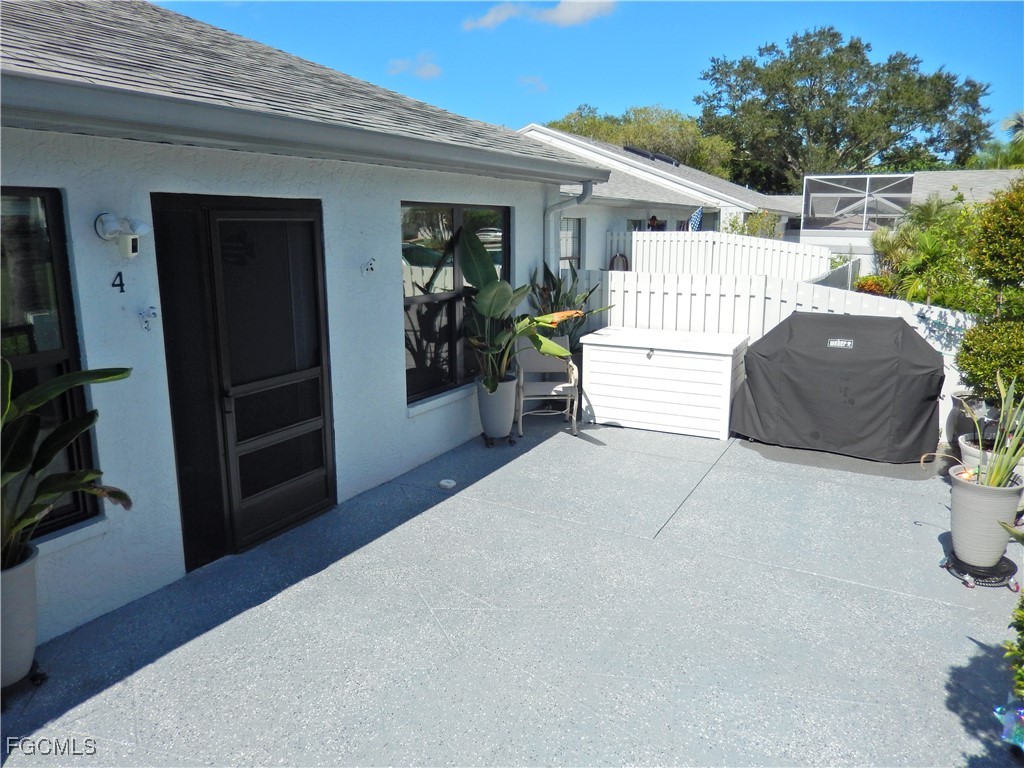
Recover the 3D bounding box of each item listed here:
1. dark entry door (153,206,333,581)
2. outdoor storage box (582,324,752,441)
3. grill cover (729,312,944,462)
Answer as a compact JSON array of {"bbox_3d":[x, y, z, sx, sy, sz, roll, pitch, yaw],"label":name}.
[{"bbox_3d":[-1.569,-0.067,4.529,0.110,2.100,1.250,7,14,28],"label":"dark entry door"},{"bbox_3d":[1.529,-0.034,7.412,1.480,0.850,0.840,7,14,28],"label":"outdoor storage box"},{"bbox_3d":[2.872,-0.023,6.581,1.620,1.180,0.710,7,14,28],"label":"grill cover"}]

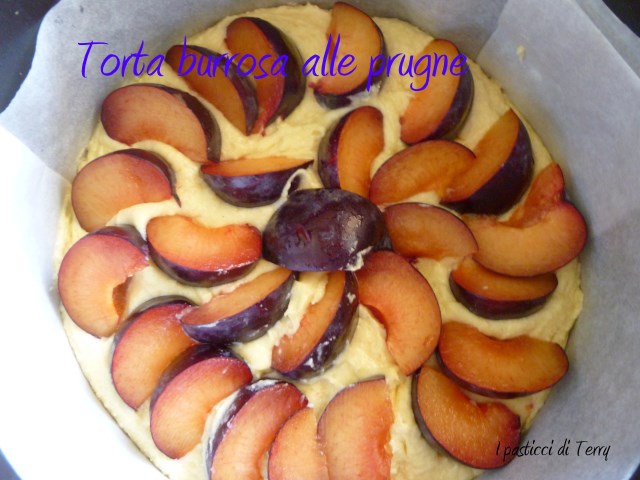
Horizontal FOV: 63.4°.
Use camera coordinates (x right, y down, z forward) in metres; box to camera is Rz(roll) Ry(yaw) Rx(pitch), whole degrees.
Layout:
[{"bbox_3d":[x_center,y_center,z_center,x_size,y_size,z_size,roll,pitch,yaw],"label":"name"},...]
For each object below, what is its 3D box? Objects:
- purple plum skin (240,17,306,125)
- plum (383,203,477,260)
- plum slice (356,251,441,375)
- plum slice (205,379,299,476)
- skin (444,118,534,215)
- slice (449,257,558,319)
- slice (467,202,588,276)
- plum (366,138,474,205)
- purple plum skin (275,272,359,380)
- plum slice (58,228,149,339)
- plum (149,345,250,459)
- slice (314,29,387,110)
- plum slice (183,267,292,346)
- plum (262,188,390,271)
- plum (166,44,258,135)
[{"bbox_3d":[-0.027,-0.093,0.272,0.033,0.024,0.063,-17,78,-5],"label":"purple plum skin"},{"bbox_3d":[0.053,-0.004,0.250,0.045,0.020,0.026,18,76,2],"label":"plum"},{"bbox_3d":[0.040,0.032,0.240,0.027,0.020,0.055,-21,78,-8],"label":"plum slice"},{"bbox_3d":[-0.032,0.088,0.238,0.031,0.022,0.058,32,83,2],"label":"plum slice"},{"bbox_3d":[0.087,-0.037,0.261,0.029,0.026,0.060,40,77,7],"label":"skin"},{"bbox_3d":[0.088,0.022,0.248,0.050,0.024,0.026,2,76,-2],"label":"slice"},{"bbox_3d":[0.099,0.000,0.249,0.059,0.019,0.032,-8,77,-5],"label":"slice"},{"bbox_3d":[0.049,-0.033,0.255,0.055,0.020,0.027,-11,83,-3],"label":"plum"},{"bbox_3d":[0.001,0.041,0.246,0.026,0.025,0.057,35,83,3],"label":"purple plum skin"},{"bbox_3d":[-0.102,0.016,0.246,0.035,0.024,0.050,24,82,1],"label":"plum slice"},{"bbox_3d":[-0.057,0.070,0.240,0.032,0.024,0.053,38,83,3],"label":"plum"},{"bbox_3d":[0.016,-0.092,0.273,0.032,0.023,0.053,15,77,2],"label":"slice"},{"bbox_3d":[-0.036,0.032,0.237,0.051,0.026,0.023,-27,79,-9],"label":"plum slice"},{"bbox_3d":[0.003,-0.005,0.241,0.056,0.026,0.037,4,76,-2],"label":"plum"},{"bbox_3d":[-0.053,-0.086,0.270,0.060,0.018,0.024,44,80,8],"label":"plum"}]

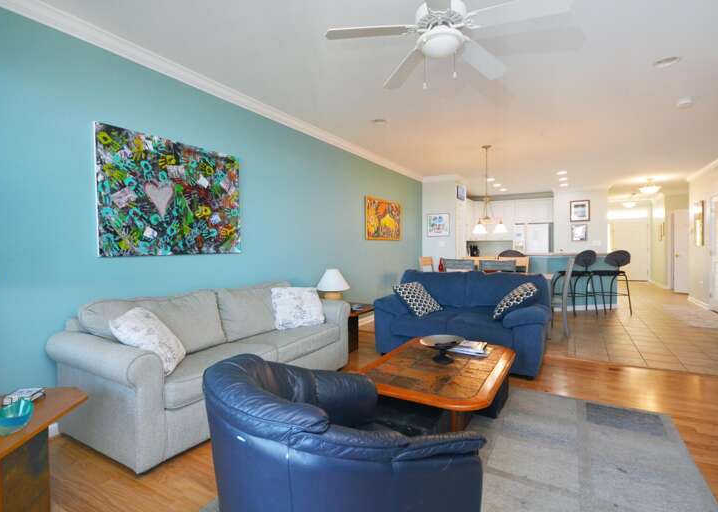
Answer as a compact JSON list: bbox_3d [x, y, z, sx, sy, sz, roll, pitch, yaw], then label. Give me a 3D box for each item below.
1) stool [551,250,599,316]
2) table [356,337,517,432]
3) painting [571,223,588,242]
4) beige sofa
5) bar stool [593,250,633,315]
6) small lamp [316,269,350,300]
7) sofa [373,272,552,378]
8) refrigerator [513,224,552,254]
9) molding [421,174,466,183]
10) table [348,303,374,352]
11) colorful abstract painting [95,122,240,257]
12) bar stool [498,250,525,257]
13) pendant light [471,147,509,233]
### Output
[{"bbox_3d":[3.787,0.473,6.361,0.480,1.110,0.500,-1,1,-13],"label":"stool"},{"bbox_3d":[0.587,0.948,2.598,0.885,0.390,1.380,0,1,31],"label":"table"},{"bbox_3d":[5.604,-0.581,9.198,0.360,0.420,0.030,0,2,31],"label":"painting"},{"bbox_3d":[-0.999,0.698,2.950,0.900,0.840,2.120,0,2,31],"label":"beige sofa"},{"bbox_3d":[4.417,0.449,6.347,0.480,1.120,0.520,0,1,-5],"label":"bar stool"},{"bbox_3d":[-0.316,0.399,4.369,0.410,0.490,0.410,0,1,0],"label":"small lamp"},{"bbox_3d":[1.132,0.635,3.951,1.710,0.895,0.920,0,2,31],"label":"sofa"},{"bbox_3d":[4.744,0.063,9.925,0.860,1.770,0.750,0,1,31],"label":"refrigerator"},{"bbox_3d":[1.655,-1.609,7.584,0.720,0.110,0.090,0,2,31],"label":"molding"},{"bbox_3d":[-0.154,0.873,4.469,0.700,0.490,0.620,0,1,31],"label":"table"},{"bbox_3d":[-1.470,-0.467,2.973,0.040,0.910,1.210,0,2,31],"label":"colorful abstract painting"},{"bbox_3d":[2.791,0.482,6.593,0.490,1.110,0.520,0,1,31],"label":"bar stool"},{"bbox_3d":[1.982,-1.002,5.544,0.510,1.340,0.470,0,1,31],"label":"pendant light"}]

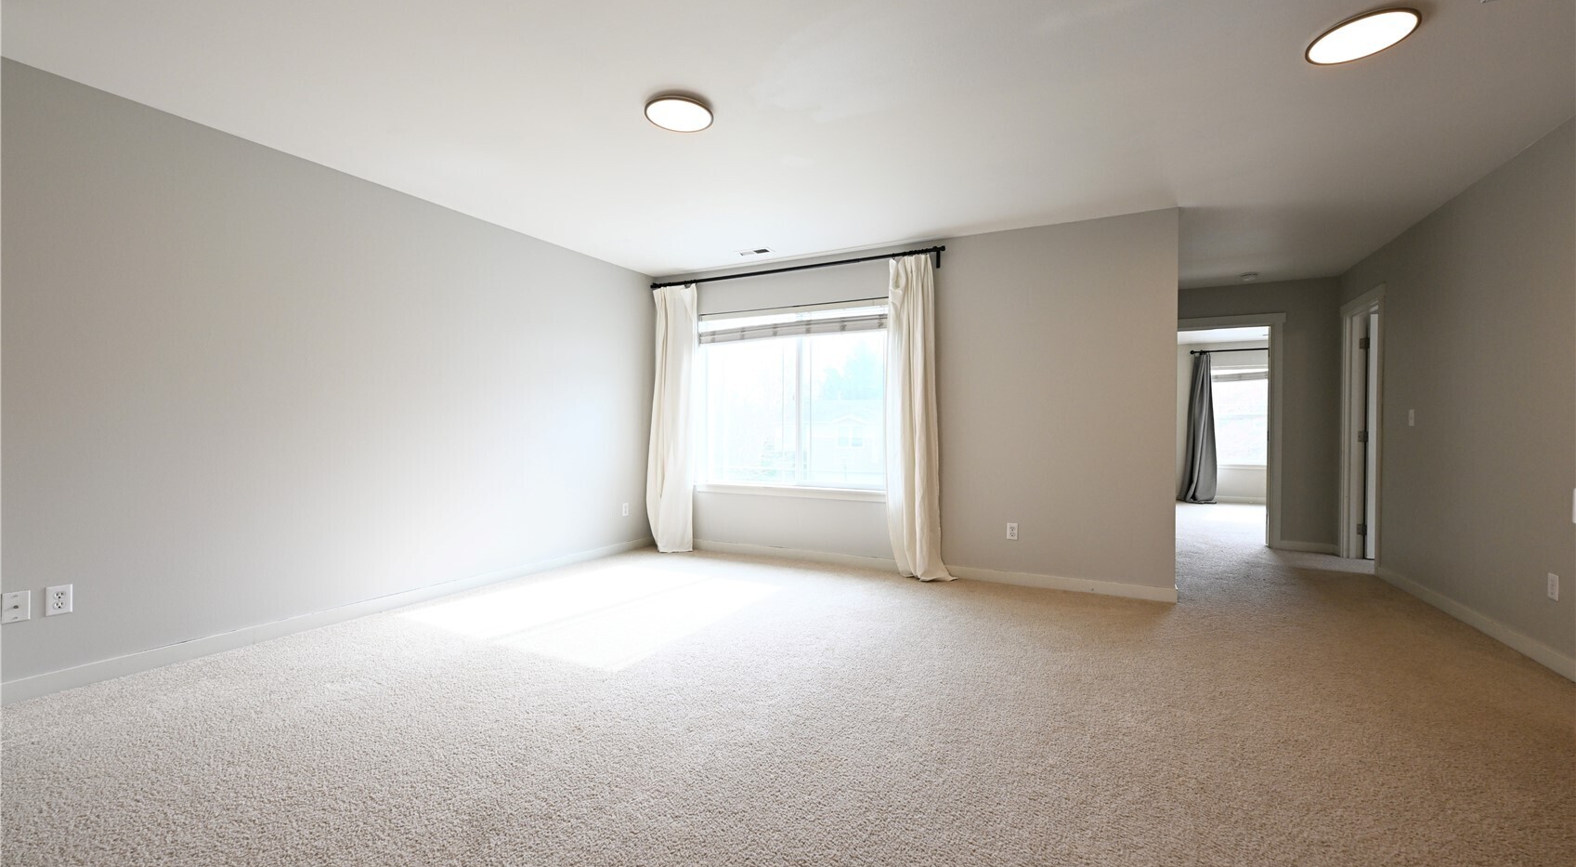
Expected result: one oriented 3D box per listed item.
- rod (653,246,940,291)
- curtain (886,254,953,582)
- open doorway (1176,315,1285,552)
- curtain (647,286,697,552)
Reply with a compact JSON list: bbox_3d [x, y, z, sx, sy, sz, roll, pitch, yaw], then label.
[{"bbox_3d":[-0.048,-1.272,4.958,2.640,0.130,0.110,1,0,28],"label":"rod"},{"bbox_3d":[0.932,-0.109,4.396,0.470,2.290,0.195,1,0,28],"label":"curtain"},{"bbox_3d":[4.094,-0.021,5.811,0.970,2.150,0.130,1,0,28],"label":"open doorway"},{"bbox_3d":[-1.042,-0.135,5.337,0.450,2.300,0.210,1,0,28],"label":"curtain"}]

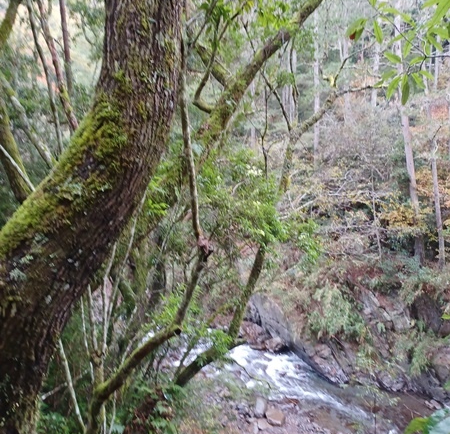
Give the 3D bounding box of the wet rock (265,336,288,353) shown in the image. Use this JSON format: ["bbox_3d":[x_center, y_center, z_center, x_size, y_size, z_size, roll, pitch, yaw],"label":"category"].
[{"bbox_3d":[1.295,3.237,11.000,0.500,0.330,0.420,-1,4,-20],"label":"wet rock"}]

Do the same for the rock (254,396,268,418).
[{"bbox_3d":[0.724,3.761,8.600,0.260,0.320,0.320,0,4,0],"label":"rock"}]

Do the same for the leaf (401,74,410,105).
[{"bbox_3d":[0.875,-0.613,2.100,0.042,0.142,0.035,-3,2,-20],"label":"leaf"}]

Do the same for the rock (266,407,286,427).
[{"bbox_3d":[0.998,3.868,8.400,0.340,0.230,0.330,-1,4,-20],"label":"rock"}]

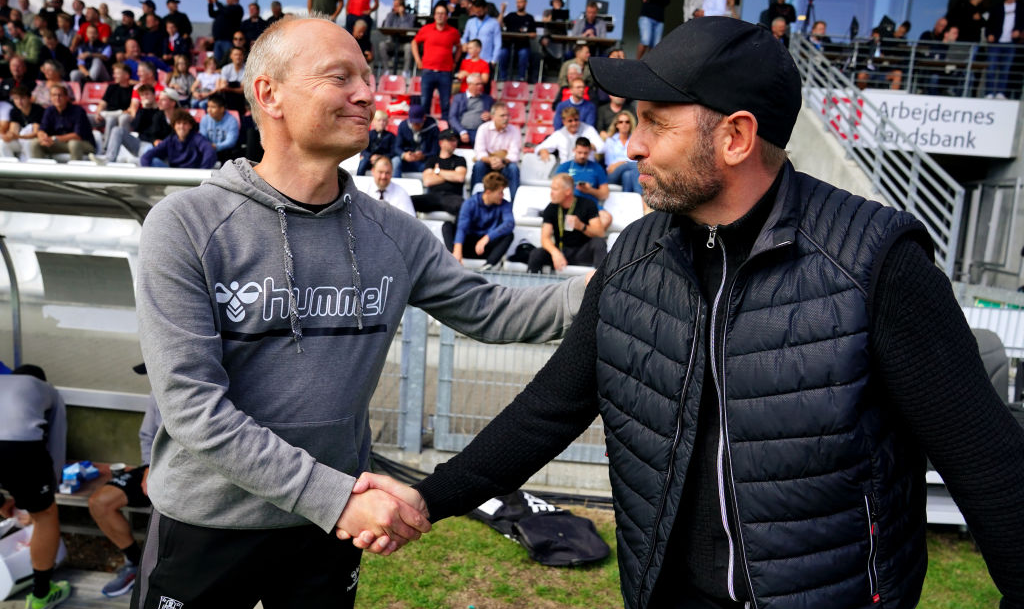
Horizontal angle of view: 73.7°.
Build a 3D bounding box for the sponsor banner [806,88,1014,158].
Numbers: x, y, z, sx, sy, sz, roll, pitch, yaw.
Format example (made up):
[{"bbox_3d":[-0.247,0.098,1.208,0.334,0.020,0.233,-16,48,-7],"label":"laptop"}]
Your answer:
[{"bbox_3d":[5.880,-2.685,10.100,3.170,0.830,0.070,3,7,-2],"label":"sponsor banner"}]

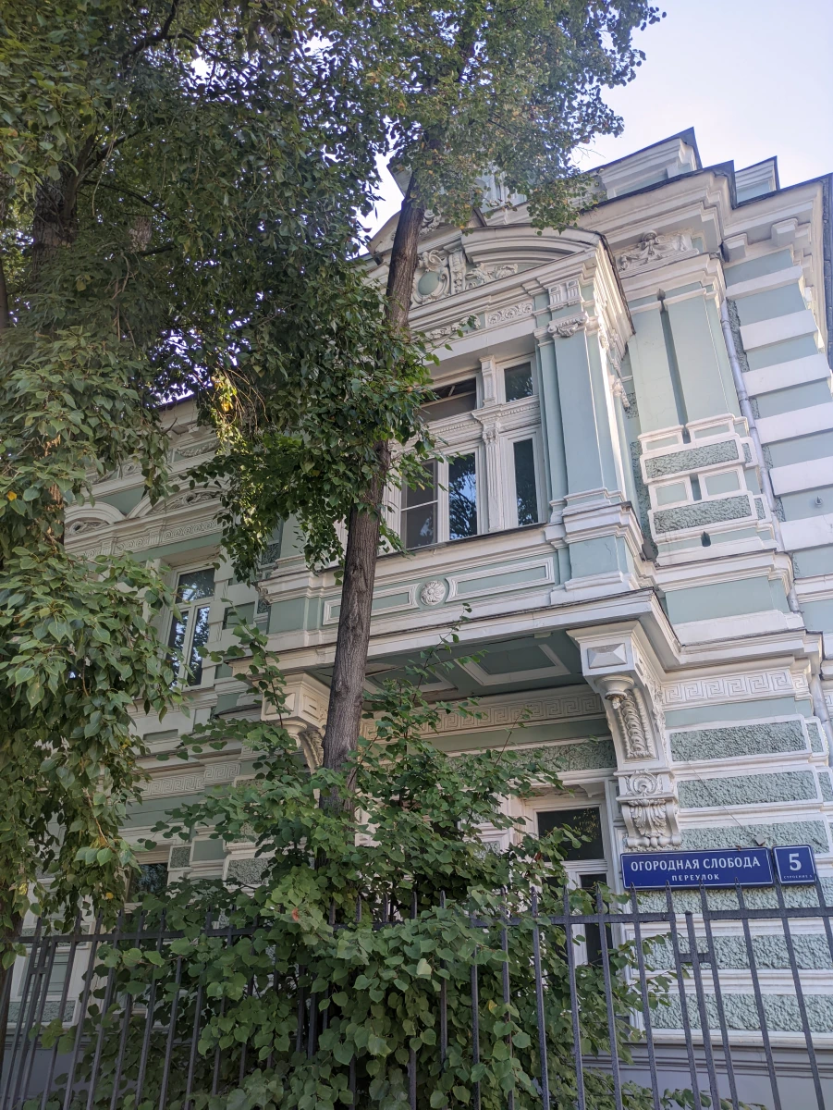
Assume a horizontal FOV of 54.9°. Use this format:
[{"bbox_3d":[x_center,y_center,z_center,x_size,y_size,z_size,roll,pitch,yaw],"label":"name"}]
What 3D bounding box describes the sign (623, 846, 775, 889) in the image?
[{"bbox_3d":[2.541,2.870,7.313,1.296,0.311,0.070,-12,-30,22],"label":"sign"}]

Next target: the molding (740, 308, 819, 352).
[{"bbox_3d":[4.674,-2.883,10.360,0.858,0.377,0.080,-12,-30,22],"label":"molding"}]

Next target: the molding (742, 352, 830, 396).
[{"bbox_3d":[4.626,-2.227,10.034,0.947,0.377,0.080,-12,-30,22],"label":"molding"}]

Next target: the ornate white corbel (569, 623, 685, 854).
[{"bbox_3d":[1.949,1.696,7.292,0.635,1.635,1.620,-12,-30,22],"label":"ornate white corbel"}]

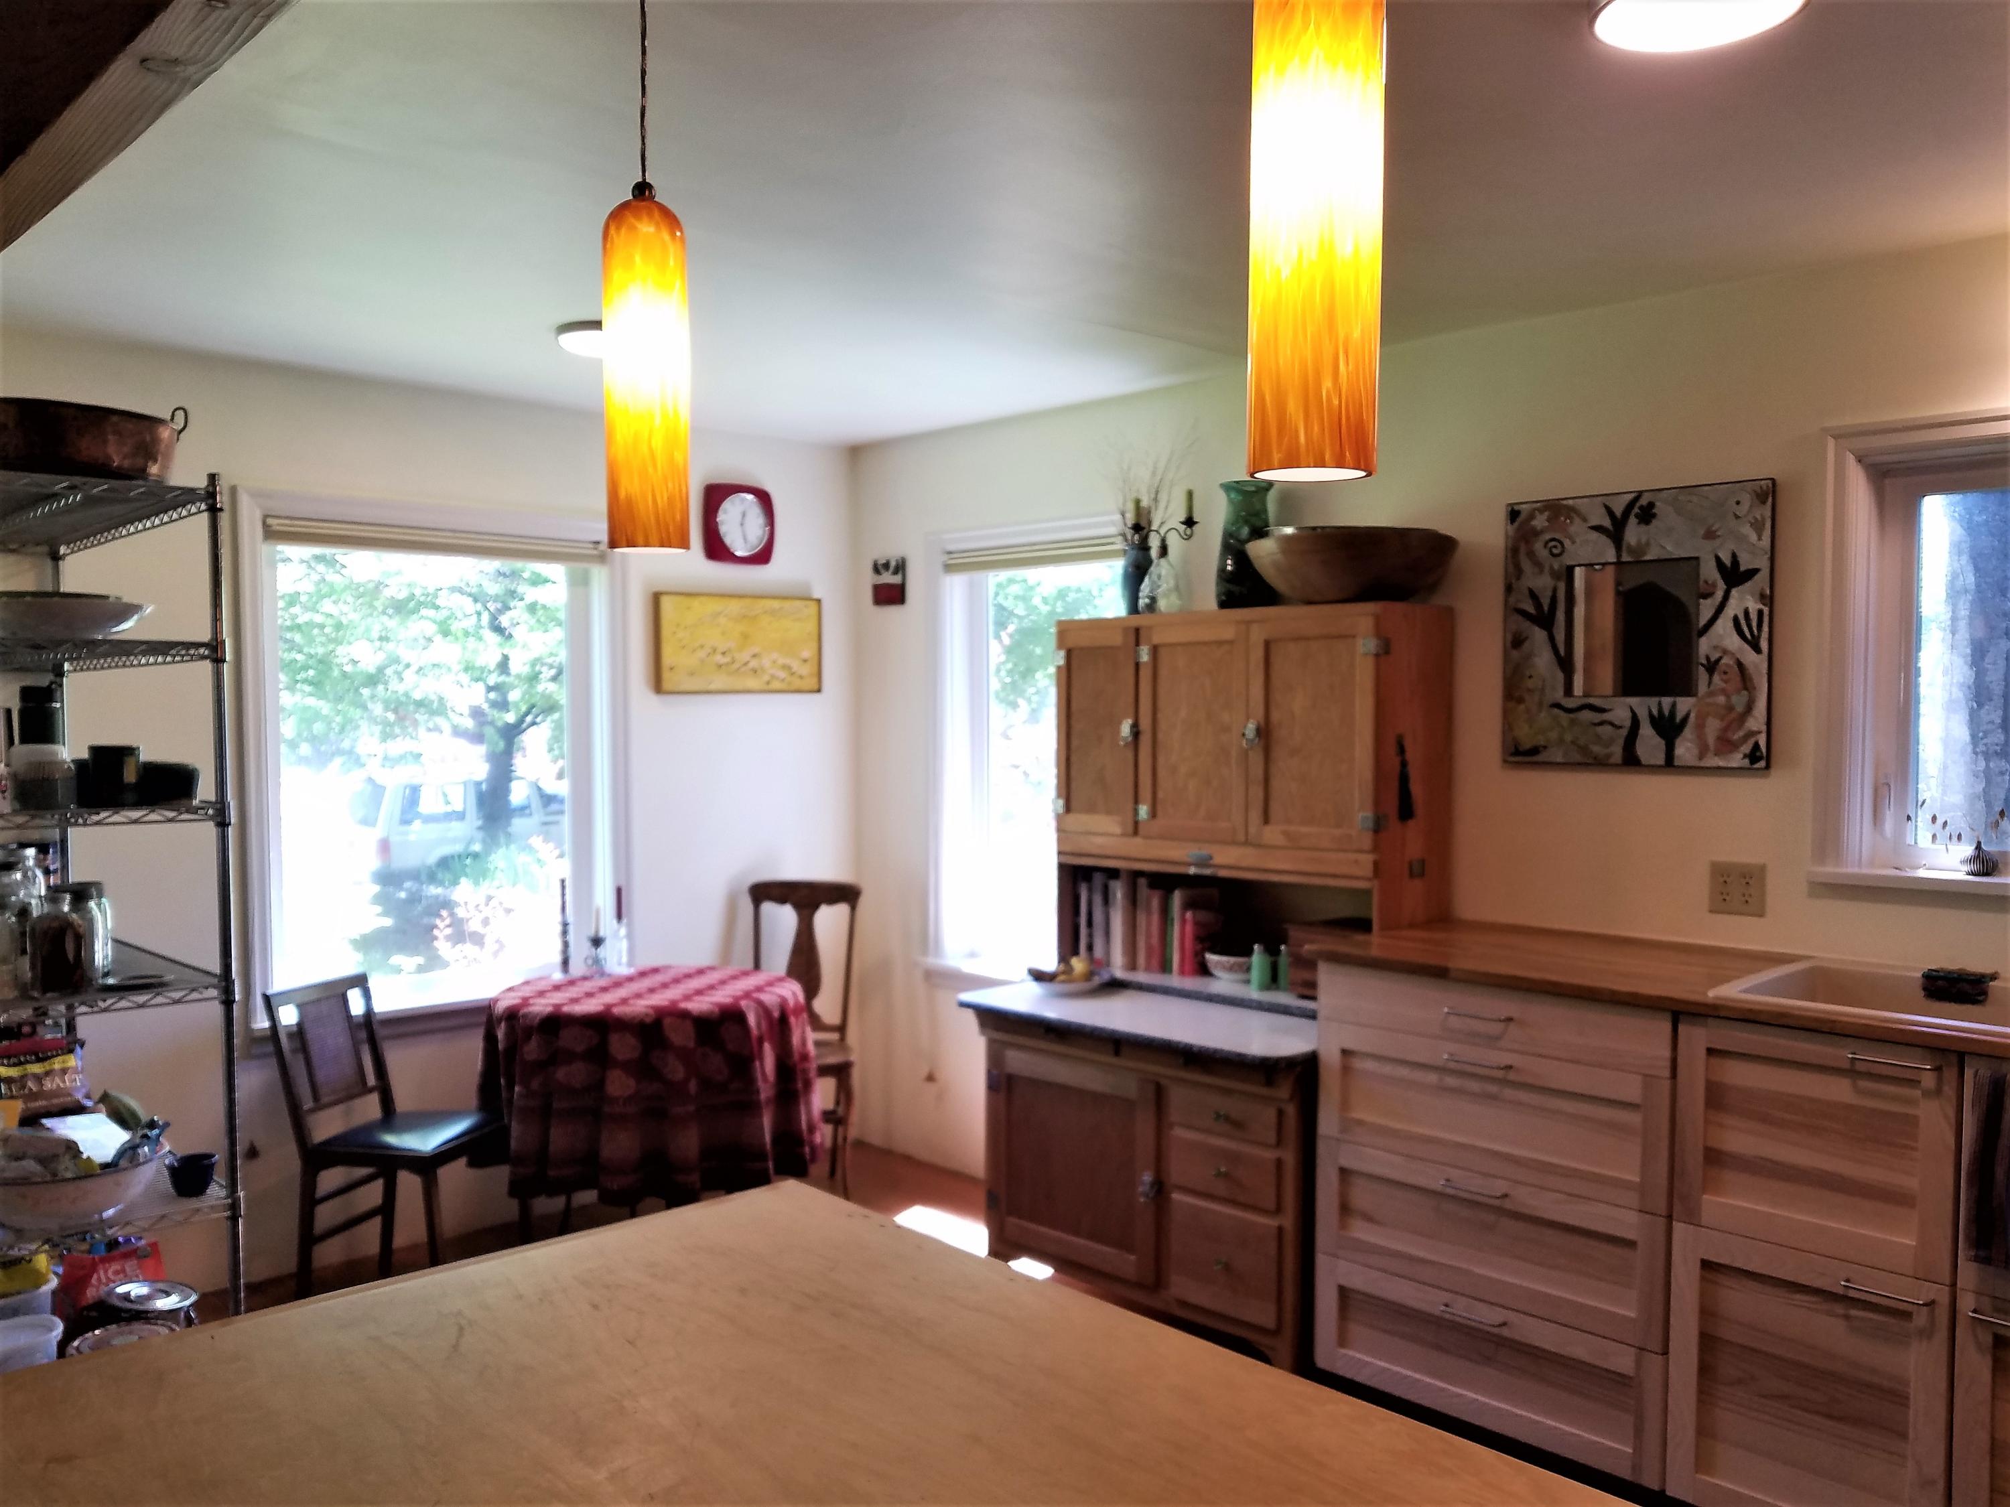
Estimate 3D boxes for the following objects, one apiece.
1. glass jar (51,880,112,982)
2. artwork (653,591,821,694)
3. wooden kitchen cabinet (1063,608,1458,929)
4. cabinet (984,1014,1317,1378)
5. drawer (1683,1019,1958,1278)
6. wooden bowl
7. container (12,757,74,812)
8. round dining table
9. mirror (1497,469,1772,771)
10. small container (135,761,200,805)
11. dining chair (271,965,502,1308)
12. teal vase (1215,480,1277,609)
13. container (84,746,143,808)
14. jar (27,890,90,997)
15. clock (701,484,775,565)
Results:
[{"bbox_3d":[-1.683,0.322,2.750,0.096,0.174,0.096,2,3,44],"label":"glass jar"},{"bbox_3d":[-0.852,-0.351,4.901,0.035,0.320,0.635,2,3,44],"label":"artwork"},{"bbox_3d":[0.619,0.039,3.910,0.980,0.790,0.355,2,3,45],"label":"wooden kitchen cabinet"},{"bbox_3d":[0.523,1.062,3.884,0.980,0.740,0.620,2,3,44],"label":"cabinet"},{"bbox_3d":[1.536,0.671,2.771,0.450,0.384,0.450,2,3,44],"label":"drawer"},{"bbox_3d":[0.830,-0.430,3.618,0.500,0.165,0.500,0,2,0],"label":"wooden bowl"},{"bbox_3d":[-1.637,0.050,2.559,0.108,0.100,0.108,2,3,45],"label":"container"},{"bbox_3d":[-0.965,1.051,4.240,0.920,0.760,0.920,0,2,0],"label":"round dining table"},{"bbox_3d":[1.415,-0.277,3.398,0.590,0.610,0.030,2,3,44],"label":"mirror"},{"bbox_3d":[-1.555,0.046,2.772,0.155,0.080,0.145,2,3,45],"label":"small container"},{"bbox_3d":[-1.534,0.991,3.810,0.460,0.840,0.410,0,2,12],"label":"dining chair"},{"bbox_3d":[0.624,-0.530,3.909,0.160,0.345,0.160,0,2,0],"label":"teal vase"},{"bbox_3d":[-1.566,0.038,2.651,0.093,0.105,0.093,2,3,45],"label":"container"},{"bbox_3d":[-1.643,0.334,2.604,0.100,0.178,0.100,2,3,45],"label":"jar"},{"bbox_3d":[-0.864,-0.735,4.895,0.055,0.230,0.230,2,3,45],"label":"clock"}]

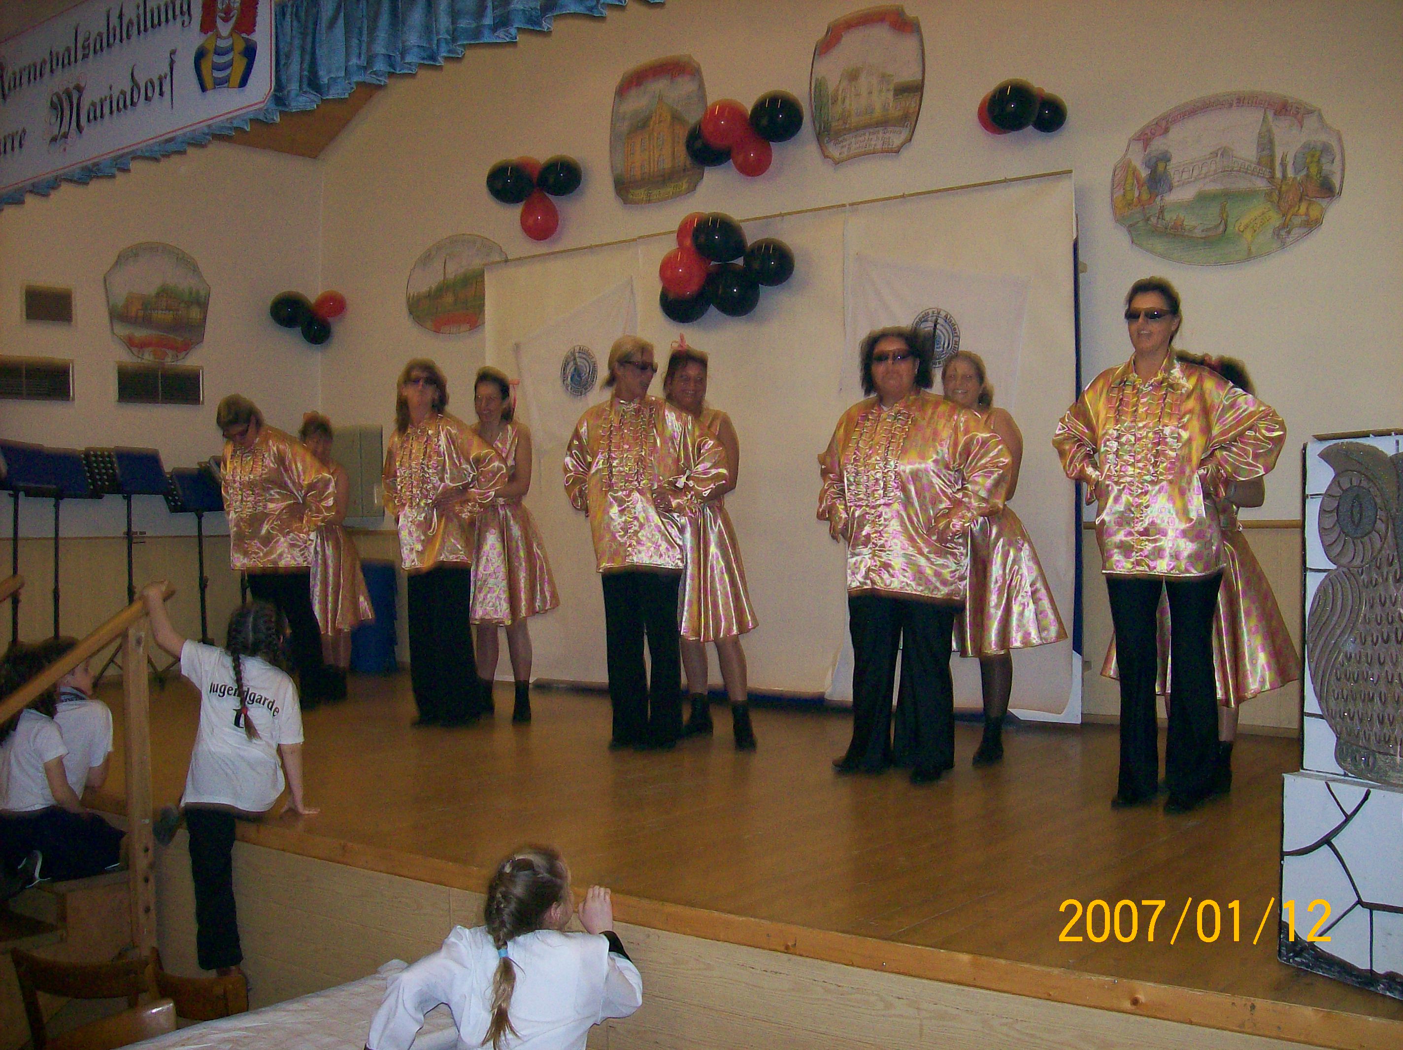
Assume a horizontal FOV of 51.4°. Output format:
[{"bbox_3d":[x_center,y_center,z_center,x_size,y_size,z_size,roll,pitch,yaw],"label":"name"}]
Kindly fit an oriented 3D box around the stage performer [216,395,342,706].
[{"bbox_3d":[-2.289,0.136,7.898,0.640,1.679,0.480,-1,-1,25],"label":"stage performer"}]

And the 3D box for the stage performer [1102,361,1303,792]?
[{"bbox_3d":[1.715,0.151,5.020,0.640,1.520,0.600,0,0,37],"label":"stage performer"}]

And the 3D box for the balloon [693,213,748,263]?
[{"bbox_3d":[0.089,-1.499,7.623,0.281,0.264,0.264,0,-1,0],"label":"balloon"}]

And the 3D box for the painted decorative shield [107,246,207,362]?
[{"bbox_3d":[-3.433,-1.412,9.243,0.661,0.754,0.030,0,-1,-39],"label":"painted decorative shield"}]

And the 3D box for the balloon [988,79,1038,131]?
[{"bbox_3d":[1.487,-2.003,6.964,0.246,0.251,0.246,-1,-1,30],"label":"balloon"}]

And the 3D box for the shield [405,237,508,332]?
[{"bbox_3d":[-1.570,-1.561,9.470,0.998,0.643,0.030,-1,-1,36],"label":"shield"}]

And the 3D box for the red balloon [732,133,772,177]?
[{"bbox_3d":[0.266,-1.954,7.700,0.230,0.235,0.250,0,0,0],"label":"red balloon"}]

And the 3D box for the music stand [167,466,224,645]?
[{"bbox_3d":[-3.132,0.314,9.146,0.520,1.365,0.500,0,-1,-35],"label":"music stand"}]

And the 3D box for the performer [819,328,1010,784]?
[{"bbox_3d":[0.790,0.090,5.469,0.630,1.655,0.450,0,-1,27],"label":"performer"}]

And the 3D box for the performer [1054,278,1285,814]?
[{"bbox_3d":[1.533,0.052,4.779,0.740,1.725,0.440,-1,-1,30],"label":"performer"}]

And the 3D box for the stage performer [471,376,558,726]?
[{"bbox_3d":[-0.923,0.088,6.920,0.520,1.680,0.500,0,0,37],"label":"stage performer"}]

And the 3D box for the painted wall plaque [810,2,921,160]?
[{"bbox_3d":[0.836,-2.271,7.468,0.666,0.783,0.030,-1,-1,36],"label":"painted wall plaque"}]

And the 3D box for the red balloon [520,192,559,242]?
[{"bbox_3d":[-0.963,-1.840,8.660,0.230,0.300,0.230,0,0,0],"label":"red balloon"}]

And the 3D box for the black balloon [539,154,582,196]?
[{"bbox_3d":[-0.817,-2.021,8.424,0.260,0.237,0.247,0,-1,0],"label":"black balloon"}]

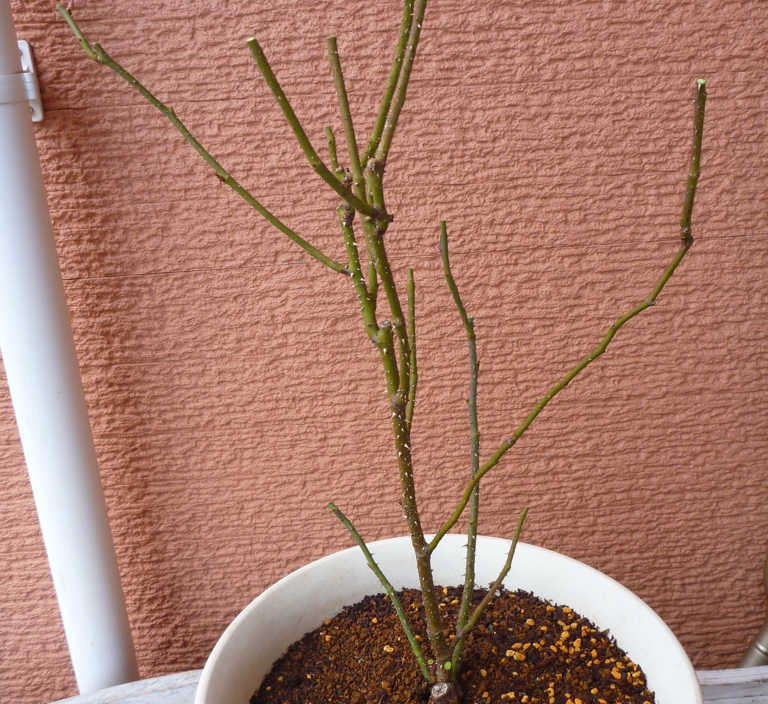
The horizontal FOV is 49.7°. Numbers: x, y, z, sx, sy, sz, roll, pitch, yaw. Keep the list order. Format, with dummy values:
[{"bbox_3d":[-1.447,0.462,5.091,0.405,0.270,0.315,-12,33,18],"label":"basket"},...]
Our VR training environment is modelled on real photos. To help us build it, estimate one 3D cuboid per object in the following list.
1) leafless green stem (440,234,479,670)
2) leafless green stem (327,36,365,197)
[{"bbox_3d":[0.045,0.064,0.469,0.019,0.278,0.030,-3,21,0],"label":"leafless green stem"},{"bbox_3d":[-0.018,-0.114,0.404,0.004,0.075,0.010,-9,18,2],"label":"leafless green stem"}]

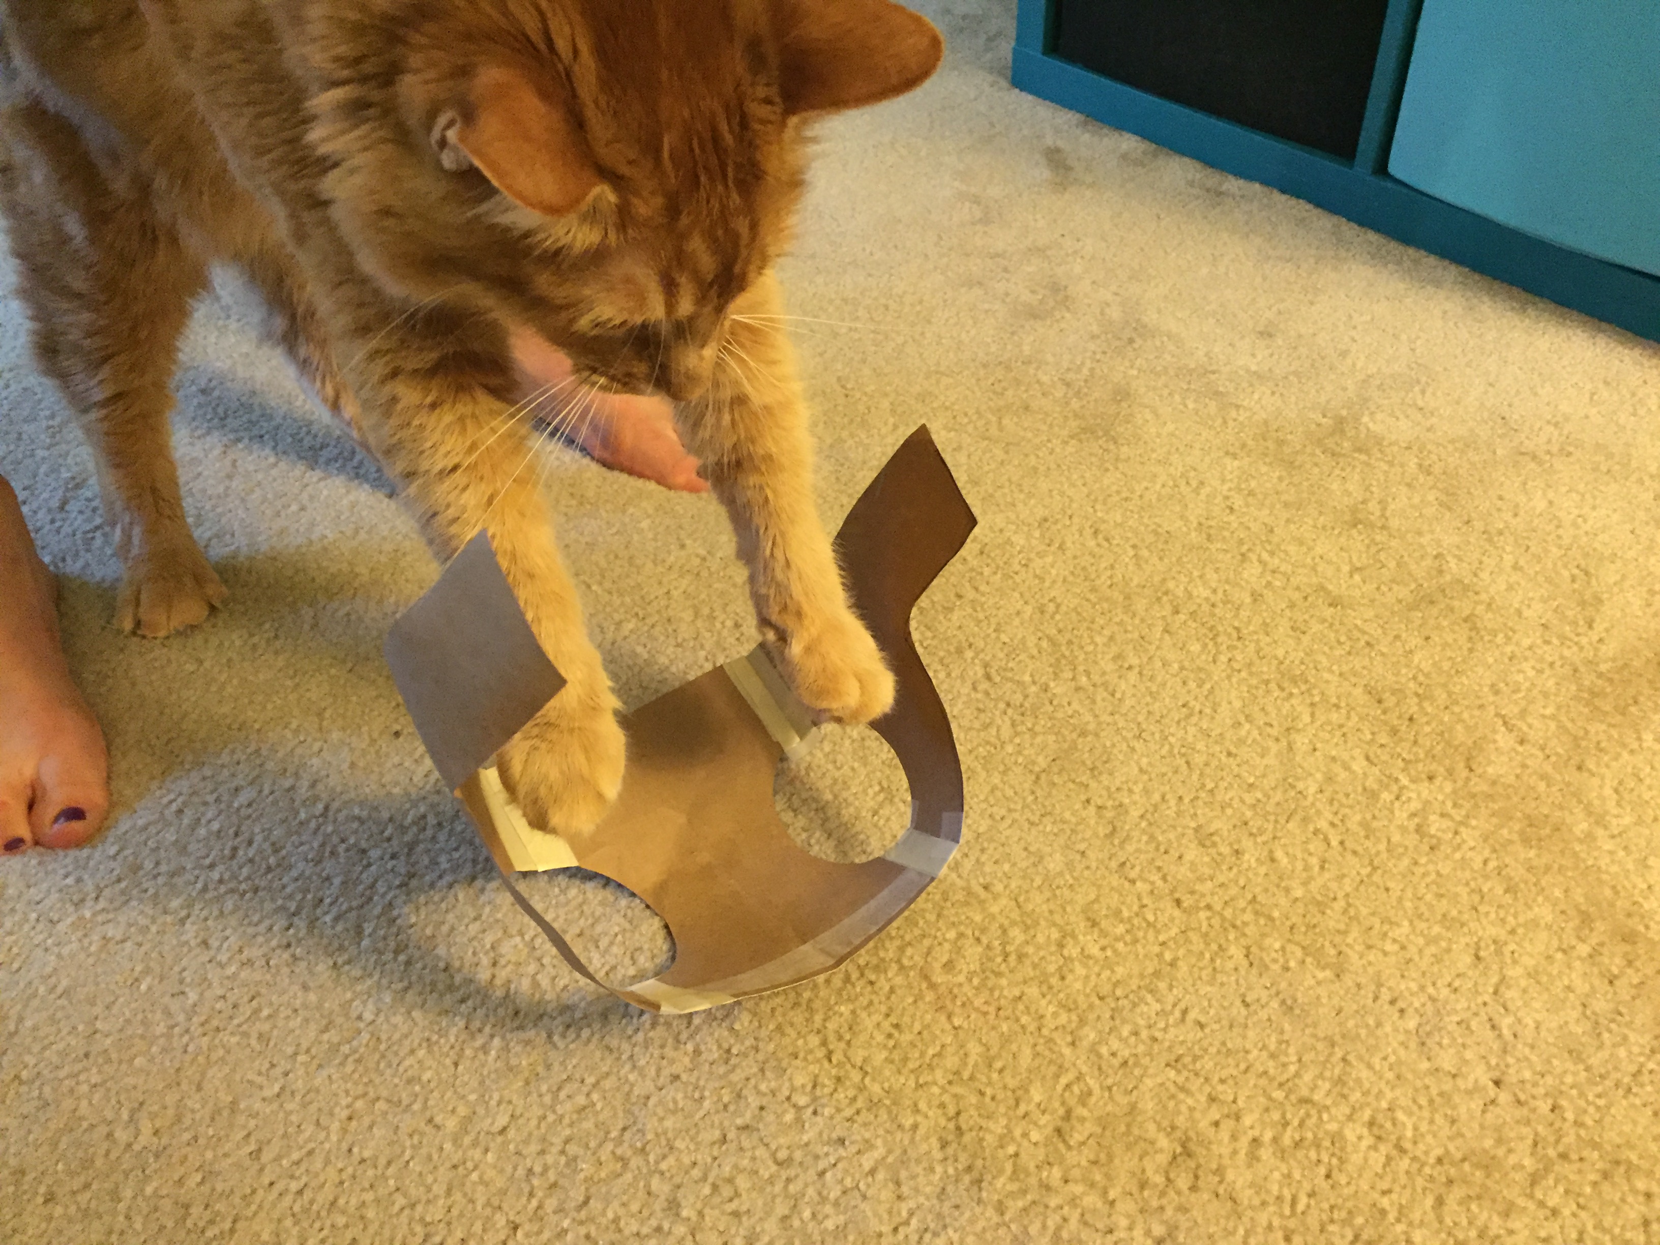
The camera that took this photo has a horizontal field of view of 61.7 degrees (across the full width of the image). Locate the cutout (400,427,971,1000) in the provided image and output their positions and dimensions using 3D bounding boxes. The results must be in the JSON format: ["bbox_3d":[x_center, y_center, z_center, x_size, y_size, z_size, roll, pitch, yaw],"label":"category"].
[{"bbox_3d":[-0.035,0.026,0.513,0.200,0.112,0.170,-25,44,-25],"label":"cutout"}]

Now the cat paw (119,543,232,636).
[{"bbox_3d":[-0.311,-0.020,0.652,0.046,0.031,0.043,-12,39,-11],"label":"cat paw"}]

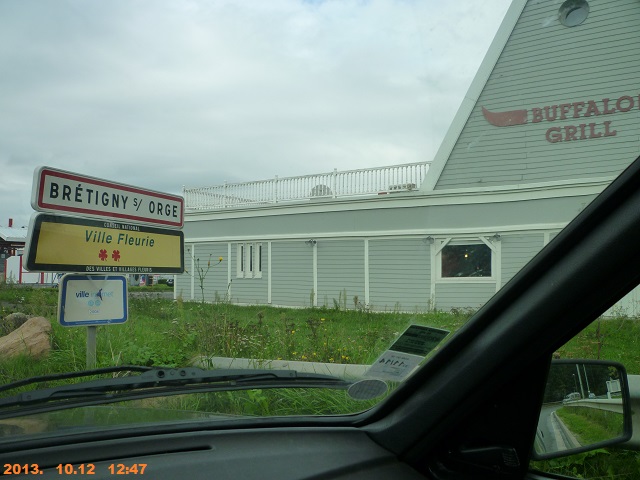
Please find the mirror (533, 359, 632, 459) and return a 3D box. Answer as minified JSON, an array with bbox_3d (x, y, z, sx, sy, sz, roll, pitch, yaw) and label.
[{"bbox_3d":[0.363,0.246,0.806,0.167,0.136,0.085,1,-7,-14],"label":"mirror"}]

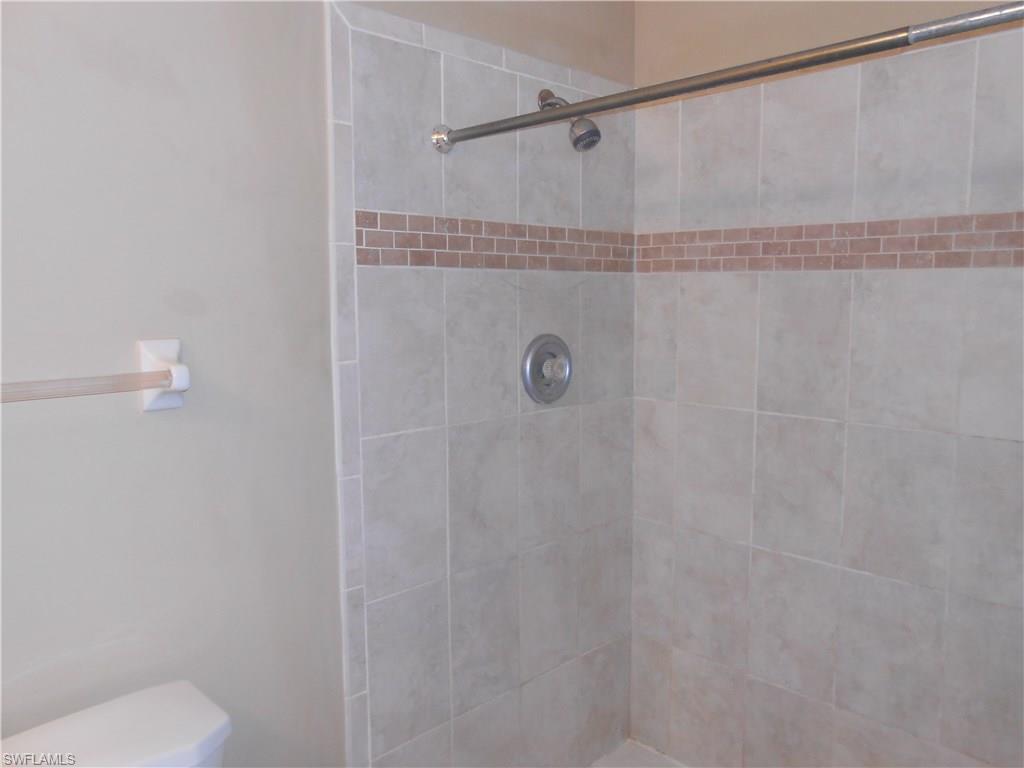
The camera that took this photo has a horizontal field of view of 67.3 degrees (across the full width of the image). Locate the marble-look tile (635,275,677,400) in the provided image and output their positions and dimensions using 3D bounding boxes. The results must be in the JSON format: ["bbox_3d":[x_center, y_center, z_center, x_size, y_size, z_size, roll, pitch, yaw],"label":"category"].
[{"bbox_3d":[0.365,-0.115,1.934,0.010,0.313,0.127,-6,9,-44],"label":"marble-look tile"}]

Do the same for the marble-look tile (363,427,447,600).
[{"bbox_3d":[-0.207,0.250,1.502,0.201,0.311,0.010,-6,9,-44],"label":"marble-look tile"}]

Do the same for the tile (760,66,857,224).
[{"bbox_3d":[0.614,-0.484,1.589,0.009,0.293,0.198,-6,9,-44],"label":"tile"}]

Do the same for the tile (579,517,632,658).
[{"bbox_3d":[0.242,0.521,2.011,0.214,0.319,0.010,-6,9,-44],"label":"tile"}]

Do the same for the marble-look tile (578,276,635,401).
[{"bbox_3d":[0.230,-0.109,1.867,0.205,0.307,0.009,-6,9,-44],"label":"marble-look tile"}]

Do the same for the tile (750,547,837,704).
[{"bbox_3d":[0.618,0.527,1.697,0.009,0.304,0.198,-6,9,-44],"label":"tile"}]

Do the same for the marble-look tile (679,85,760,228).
[{"bbox_3d":[0.489,-0.523,1.803,0.010,0.311,0.210,-6,9,-44],"label":"marble-look tile"}]

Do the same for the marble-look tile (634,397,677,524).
[{"bbox_3d":[0.357,0.195,1.927,0.009,0.304,0.126,-6,9,-44],"label":"marble-look tile"}]

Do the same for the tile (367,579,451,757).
[{"bbox_3d":[-0.206,0.562,1.535,0.201,0.310,0.010,-6,9,-44],"label":"tile"}]

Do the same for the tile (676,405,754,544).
[{"bbox_3d":[0.485,0.211,1.848,0.010,0.311,0.204,-6,9,-44],"label":"tile"}]

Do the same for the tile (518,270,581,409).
[{"bbox_3d":[0.086,-0.095,1.757,0.205,0.313,0.010,-6,9,-44],"label":"tile"}]

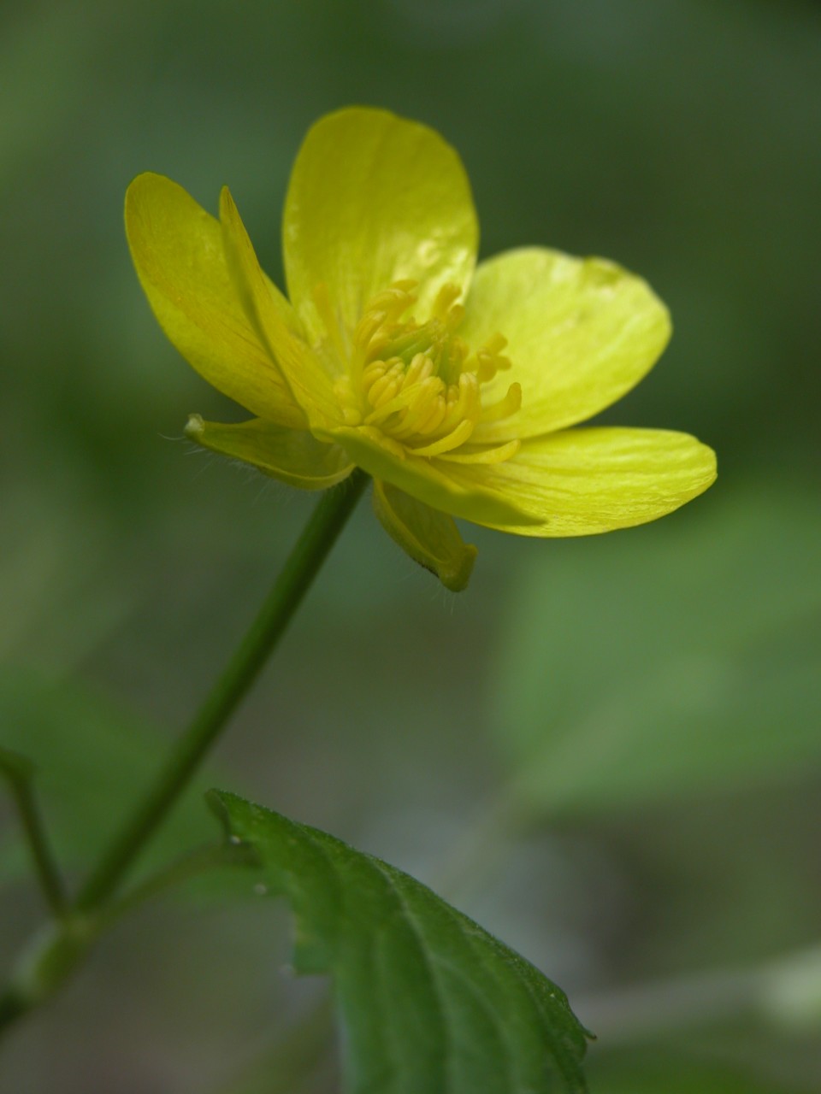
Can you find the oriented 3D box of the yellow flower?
[{"bbox_3d":[-0.001,-0.007,0.212,0.029,0.012,0.028,22,30,0],"label":"yellow flower"}]

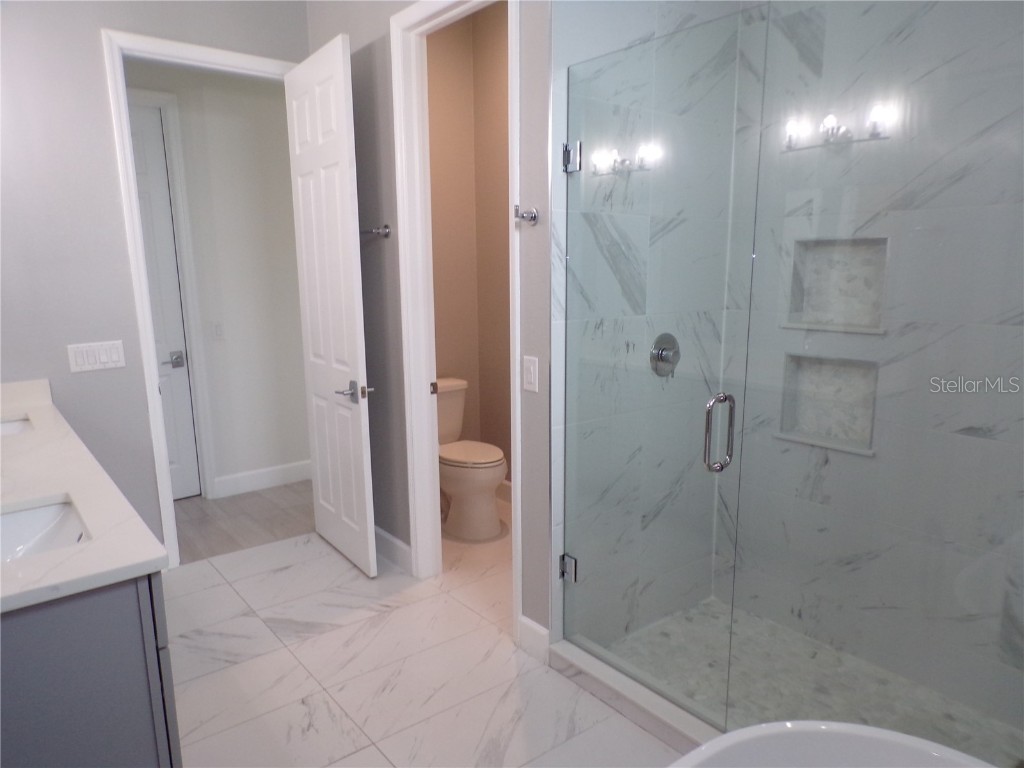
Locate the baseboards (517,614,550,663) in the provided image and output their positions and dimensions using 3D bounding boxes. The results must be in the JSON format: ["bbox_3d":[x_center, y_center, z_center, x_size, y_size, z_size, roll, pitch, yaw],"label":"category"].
[{"bbox_3d":[0.093,0.991,2.758,0.015,0.142,0.172,-9,13,-38],"label":"baseboards"}]

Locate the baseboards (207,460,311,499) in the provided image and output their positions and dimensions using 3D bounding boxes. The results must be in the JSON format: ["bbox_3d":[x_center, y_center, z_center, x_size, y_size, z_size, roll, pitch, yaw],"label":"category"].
[{"bbox_3d":[-1.645,0.633,4.840,0.780,0.132,0.015,-9,13,-38],"label":"baseboards"}]

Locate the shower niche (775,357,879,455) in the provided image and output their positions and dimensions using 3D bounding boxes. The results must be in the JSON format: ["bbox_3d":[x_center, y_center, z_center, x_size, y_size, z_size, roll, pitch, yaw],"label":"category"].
[{"bbox_3d":[1.264,0.067,2.808,0.105,0.350,0.390,-9,13,-38],"label":"shower niche"}]

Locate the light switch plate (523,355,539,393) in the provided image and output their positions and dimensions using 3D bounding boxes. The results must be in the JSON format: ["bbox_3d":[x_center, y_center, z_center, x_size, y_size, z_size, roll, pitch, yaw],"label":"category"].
[{"bbox_3d":[0.067,-0.036,2.596,0.008,0.124,0.079,-9,13,-38],"label":"light switch plate"}]

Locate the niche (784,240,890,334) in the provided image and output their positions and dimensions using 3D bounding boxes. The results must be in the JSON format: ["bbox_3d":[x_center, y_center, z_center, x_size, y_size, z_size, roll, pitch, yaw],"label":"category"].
[{"bbox_3d":[1.260,-0.377,2.728,0.105,0.350,0.390,-9,13,-38],"label":"niche"}]

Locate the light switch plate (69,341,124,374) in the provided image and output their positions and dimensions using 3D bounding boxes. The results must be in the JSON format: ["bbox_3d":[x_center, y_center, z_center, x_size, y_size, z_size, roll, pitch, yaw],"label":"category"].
[{"bbox_3d":[-1.896,-0.125,3.245,0.215,0.122,0.008,-9,13,-38],"label":"light switch plate"}]

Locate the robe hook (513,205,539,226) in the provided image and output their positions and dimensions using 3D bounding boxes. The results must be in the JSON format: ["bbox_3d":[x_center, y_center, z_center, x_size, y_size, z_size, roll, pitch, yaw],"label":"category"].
[{"bbox_3d":[0.048,-0.582,2.460,0.078,0.070,0.060,-9,13,-38],"label":"robe hook"}]

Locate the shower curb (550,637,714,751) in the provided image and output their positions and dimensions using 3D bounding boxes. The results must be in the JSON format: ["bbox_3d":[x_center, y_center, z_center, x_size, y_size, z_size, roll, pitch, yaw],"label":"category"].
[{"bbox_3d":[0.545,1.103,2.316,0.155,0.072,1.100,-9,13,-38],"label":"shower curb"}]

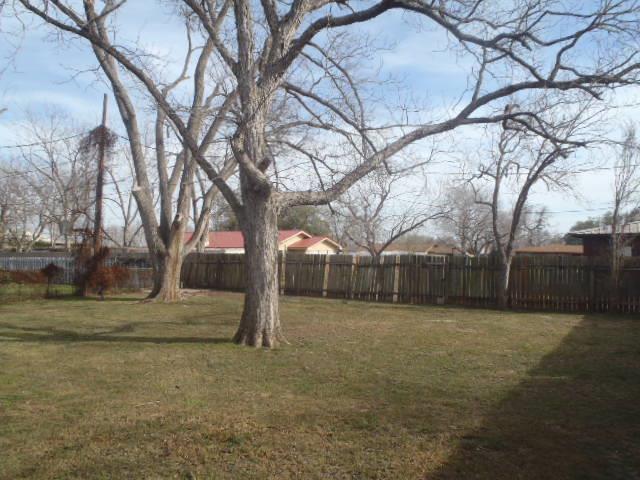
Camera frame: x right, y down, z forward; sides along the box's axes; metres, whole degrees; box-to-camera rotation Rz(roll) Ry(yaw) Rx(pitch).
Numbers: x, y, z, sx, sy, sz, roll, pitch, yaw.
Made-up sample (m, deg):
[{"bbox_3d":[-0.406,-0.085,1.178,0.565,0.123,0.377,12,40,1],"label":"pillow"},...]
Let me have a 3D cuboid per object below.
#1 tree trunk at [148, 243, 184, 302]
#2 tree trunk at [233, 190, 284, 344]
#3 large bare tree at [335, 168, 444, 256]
[{"bbox_3d":[-5.871,1.205,19.800,1.360,2.270,1.200,0,-1,0],"label":"tree trunk"},{"bbox_3d":[-1.283,0.605,10.800,1.060,3.200,1.000,0,-1,0],"label":"tree trunk"},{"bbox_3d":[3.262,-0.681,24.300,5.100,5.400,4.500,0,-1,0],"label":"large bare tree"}]

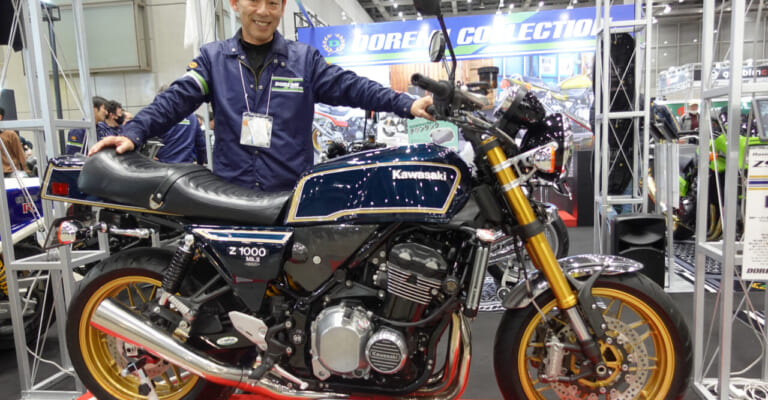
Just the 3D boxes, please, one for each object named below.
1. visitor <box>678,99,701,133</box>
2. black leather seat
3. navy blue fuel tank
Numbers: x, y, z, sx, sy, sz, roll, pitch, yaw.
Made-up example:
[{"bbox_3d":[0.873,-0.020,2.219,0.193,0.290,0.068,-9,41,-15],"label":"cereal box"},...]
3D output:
[{"bbox_3d":[5.855,-1.042,9.696,0.520,1.660,0.320,1,7,24],"label":"visitor"},{"bbox_3d":[-0.622,-0.053,1.710,0.710,0.250,0.270,-1,7,8],"label":"black leather seat"},{"bbox_3d":[-0.011,-0.059,1.626,0.580,0.245,0.330,-1,7,8],"label":"navy blue fuel tank"}]

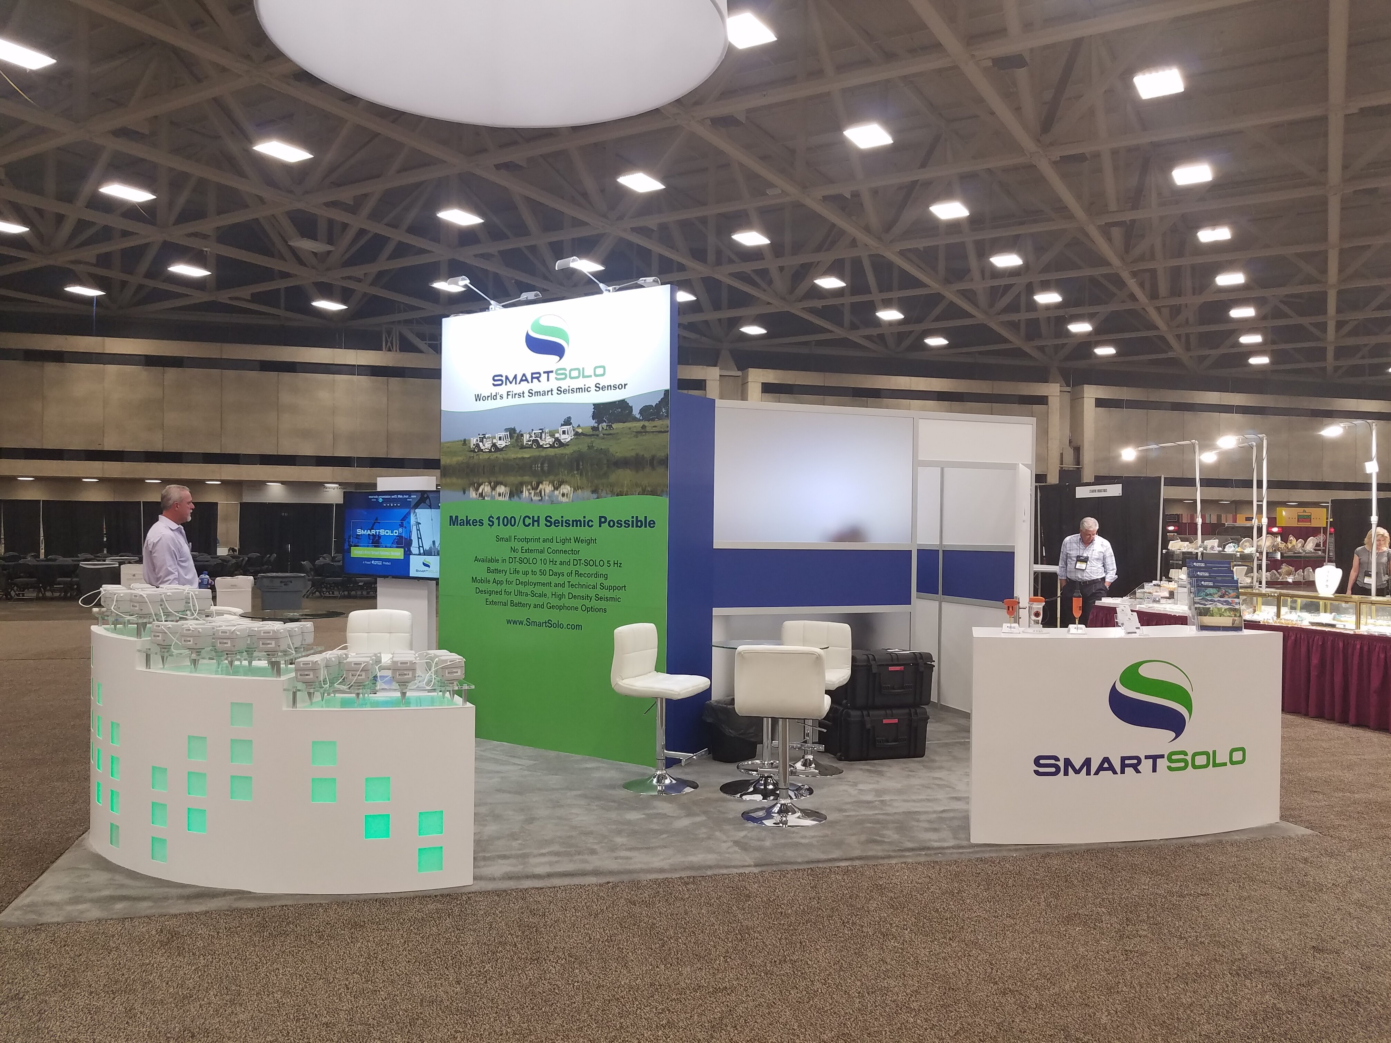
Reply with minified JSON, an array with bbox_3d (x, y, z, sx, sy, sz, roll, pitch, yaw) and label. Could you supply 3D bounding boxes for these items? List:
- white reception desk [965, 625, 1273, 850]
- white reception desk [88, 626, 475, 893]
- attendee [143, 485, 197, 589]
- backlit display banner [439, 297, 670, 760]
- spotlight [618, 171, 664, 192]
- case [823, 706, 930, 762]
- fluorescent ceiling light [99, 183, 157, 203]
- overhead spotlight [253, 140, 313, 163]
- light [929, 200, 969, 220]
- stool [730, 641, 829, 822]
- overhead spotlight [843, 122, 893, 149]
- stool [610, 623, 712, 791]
[{"bbox_3d":[2.193,1.086,5.508,1.800,1.000,0.580,1,0,-14],"label":"white reception desk"},{"bbox_3d":[-1.991,1.042,4.796,2.157,1.025,0.731,1,0,18],"label":"white reception desk"},{"bbox_3d":[-3.328,0.662,6.595,0.360,1.778,0.500,1,0,-19],"label":"attendee"},{"bbox_3d":[-1.027,0.029,7.349,2.102,3.110,0.085,0,0,33],"label":"backlit display banner"},{"bbox_3d":[-1.429,-9.029,27.752,0.800,0.130,1.200,0,0,31],"label":"spotlight"},{"bbox_3d":[1.206,1.405,7.109,0.620,0.345,0.460,1,0,-16],"label":"case"},{"bbox_3d":[-16.076,-9.376,29.592,0.780,0.120,1.200,1,0,31],"label":"fluorescent ceiling light"},{"bbox_3d":[-10.139,-9.147,25.739,0.800,0.130,1.200,0,0,31],"label":"overhead spotlight"},{"bbox_3d":[7.422,-9.104,30.490,0.780,0.120,1.200,1,0,31],"label":"light"},{"bbox_3d":[0.480,1.102,5.567,0.460,0.930,0.500,1,0,13],"label":"stool"},{"bbox_3d":[4.103,-9.154,24.725,0.780,0.120,1.200,1,0,31],"label":"overhead spotlight"},{"bbox_3d":[-0.198,1.104,6.292,0.520,0.965,0.455,1,0,21],"label":"stool"}]

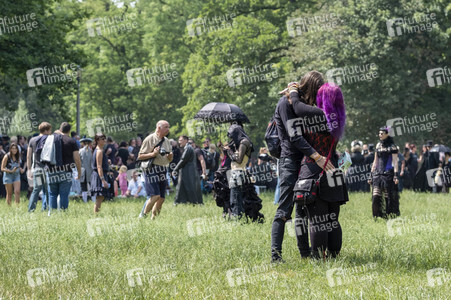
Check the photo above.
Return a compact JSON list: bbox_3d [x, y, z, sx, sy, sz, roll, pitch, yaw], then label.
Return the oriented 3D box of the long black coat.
[{"bbox_3d":[-0.978,0.643,43.500,0.720,1.570,0.550,0,-1,-9],"label":"long black coat"}]

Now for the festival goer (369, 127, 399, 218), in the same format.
[{"bbox_3d":[2.903,0.431,31.000,0.550,1.724,0.400,0,-1,18],"label":"festival goer"}]

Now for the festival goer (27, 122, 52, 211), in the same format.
[{"bbox_3d":[-3.732,0.345,34.000,0.540,1.805,0.450,0,-1,12],"label":"festival goer"}]

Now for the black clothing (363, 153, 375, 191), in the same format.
[{"bbox_3d":[4.925,0.755,58.000,0.500,1.338,0.380,0,-1,-24],"label":"black clothing"}]

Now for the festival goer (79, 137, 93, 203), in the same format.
[{"bbox_3d":[-3.783,0.558,46.000,0.500,1.824,0.420,0,-1,3],"label":"festival goer"}]

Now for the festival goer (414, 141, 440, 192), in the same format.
[{"bbox_3d":[6.813,0.573,57.000,0.750,1.788,0.650,0,-1,27],"label":"festival goer"}]

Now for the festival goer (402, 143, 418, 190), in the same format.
[{"bbox_3d":[6.310,0.600,57.500,0.380,1.670,0.500,0,-1,20],"label":"festival goer"}]

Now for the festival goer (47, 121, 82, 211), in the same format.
[{"bbox_3d":[-3.124,0.342,33.000,0.640,1.757,0.450,0,-1,-3],"label":"festival goer"}]

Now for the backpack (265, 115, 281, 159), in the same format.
[{"bbox_3d":[0.485,-0.116,15.700,0.200,0.420,0.280,0,-1,28],"label":"backpack"}]

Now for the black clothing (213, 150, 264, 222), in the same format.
[{"bbox_3d":[0.229,0.644,29.800,0.900,1.270,0.620,0,-1,-9],"label":"black clothing"}]

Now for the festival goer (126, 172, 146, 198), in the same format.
[{"bbox_3d":[-2.671,1.041,51.000,0.620,0.845,0.650,0,-1,-32],"label":"festival goer"}]

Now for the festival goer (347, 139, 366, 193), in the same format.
[{"bbox_3d":[4.363,0.593,56.500,0.580,1.822,0.420,0,-1,-3],"label":"festival goer"}]

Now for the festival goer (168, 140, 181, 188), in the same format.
[{"bbox_3d":[-1.660,0.480,55.000,0.350,1.709,0.500,0,-1,-36],"label":"festival goer"}]

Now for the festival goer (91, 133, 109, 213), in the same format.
[{"bbox_3d":[-2.535,0.478,34.000,0.400,1.640,0.450,0,-1,18],"label":"festival goer"}]

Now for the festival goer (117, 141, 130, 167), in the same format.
[{"bbox_3d":[-3.183,0.619,53.000,0.520,1.772,0.380,0,-1,12],"label":"festival goer"}]

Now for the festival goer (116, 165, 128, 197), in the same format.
[{"bbox_3d":[-3.181,0.975,52.500,0.360,1.019,0.270,0,-1,12],"label":"festival goer"}]

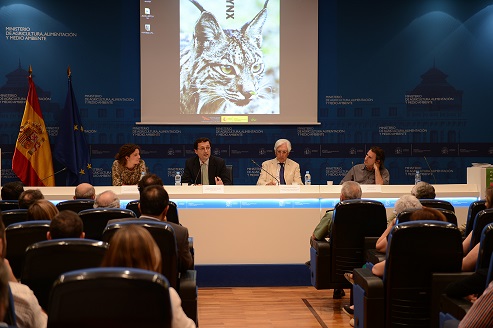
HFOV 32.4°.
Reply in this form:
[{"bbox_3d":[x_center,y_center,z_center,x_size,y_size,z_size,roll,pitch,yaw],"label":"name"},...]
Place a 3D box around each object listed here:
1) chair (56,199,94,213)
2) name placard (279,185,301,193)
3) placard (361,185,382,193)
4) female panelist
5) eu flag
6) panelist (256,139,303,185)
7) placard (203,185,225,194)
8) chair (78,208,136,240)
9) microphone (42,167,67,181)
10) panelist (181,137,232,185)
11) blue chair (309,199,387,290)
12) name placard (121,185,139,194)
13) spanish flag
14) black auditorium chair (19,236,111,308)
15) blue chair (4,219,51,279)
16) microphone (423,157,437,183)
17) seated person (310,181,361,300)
[{"bbox_3d":[-1.547,0.819,8.249,0.620,0.965,0.660,0,1,-3],"label":"chair"},{"bbox_3d":[0.454,0.259,8.850,0.215,0.085,0.050,0,1,3],"label":"name placard"},{"bbox_3d":[1.220,0.244,8.280,0.205,0.085,0.060,0,1,-3],"label":"placard"},{"bbox_3d":[-1.193,0.372,8.650,0.470,1.180,0.720,0,1,-12],"label":"female panelist"},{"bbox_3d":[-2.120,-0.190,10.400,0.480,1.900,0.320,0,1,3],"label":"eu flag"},{"bbox_3d":[0.388,0.358,9.400,0.520,1.280,0.720,0,1,1],"label":"panelist"},{"bbox_3d":[-0.339,0.265,8.800,0.220,0.085,0.050,0,1,3],"label":"placard"},{"bbox_3d":[-1.118,0.840,7.080,0.620,0.965,0.660,0,1,-3],"label":"chair"},{"bbox_3d":[-1.948,0.139,8.500,0.300,0.220,0.080,0,1,-18],"label":"microphone"},{"bbox_3d":[-0.420,0.351,8.700,0.530,1.280,0.750,0,1,-5],"label":"panelist"},{"bbox_3d":[0.985,0.819,8.249,0.660,0.965,0.660,0,1,-4],"label":"blue chair"},{"bbox_3d":[-1.114,0.244,8.200,0.205,0.085,0.060,0,1,-3],"label":"name placard"},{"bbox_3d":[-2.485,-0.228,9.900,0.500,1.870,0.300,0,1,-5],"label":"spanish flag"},{"bbox_3d":[-0.970,0.881,4.849,0.620,0.965,0.660,0,1,-3],"label":"black auditorium chair"},{"bbox_3d":[-1.285,0.785,5.330,0.530,0.900,0.630,0,1,-3],"label":"blue chair"},{"bbox_3d":[1.870,0.097,8.600,0.180,0.330,0.090,1,1,37],"label":"microphone"},{"bbox_3d":[0.935,0.733,8.350,0.580,1.160,0.780,0,1,-4],"label":"seated person"}]

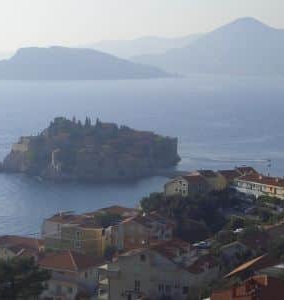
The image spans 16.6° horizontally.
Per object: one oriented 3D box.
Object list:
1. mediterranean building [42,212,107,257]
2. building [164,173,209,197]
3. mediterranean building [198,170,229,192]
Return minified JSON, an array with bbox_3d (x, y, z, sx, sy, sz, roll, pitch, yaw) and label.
[{"bbox_3d":[-18.420,23.430,266.000,16.500,12.500,12.000,0,5,0],"label":"mediterranean building"},{"bbox_3d":[20.580,16.530,442.000,13.000,9.500,13.000,4,7,36],"label":"building"},{"bbox_3d":[34.620,14.770,470.000,11.500,8.500,10.000,3,6,30],"label":"mediterranean building"}]

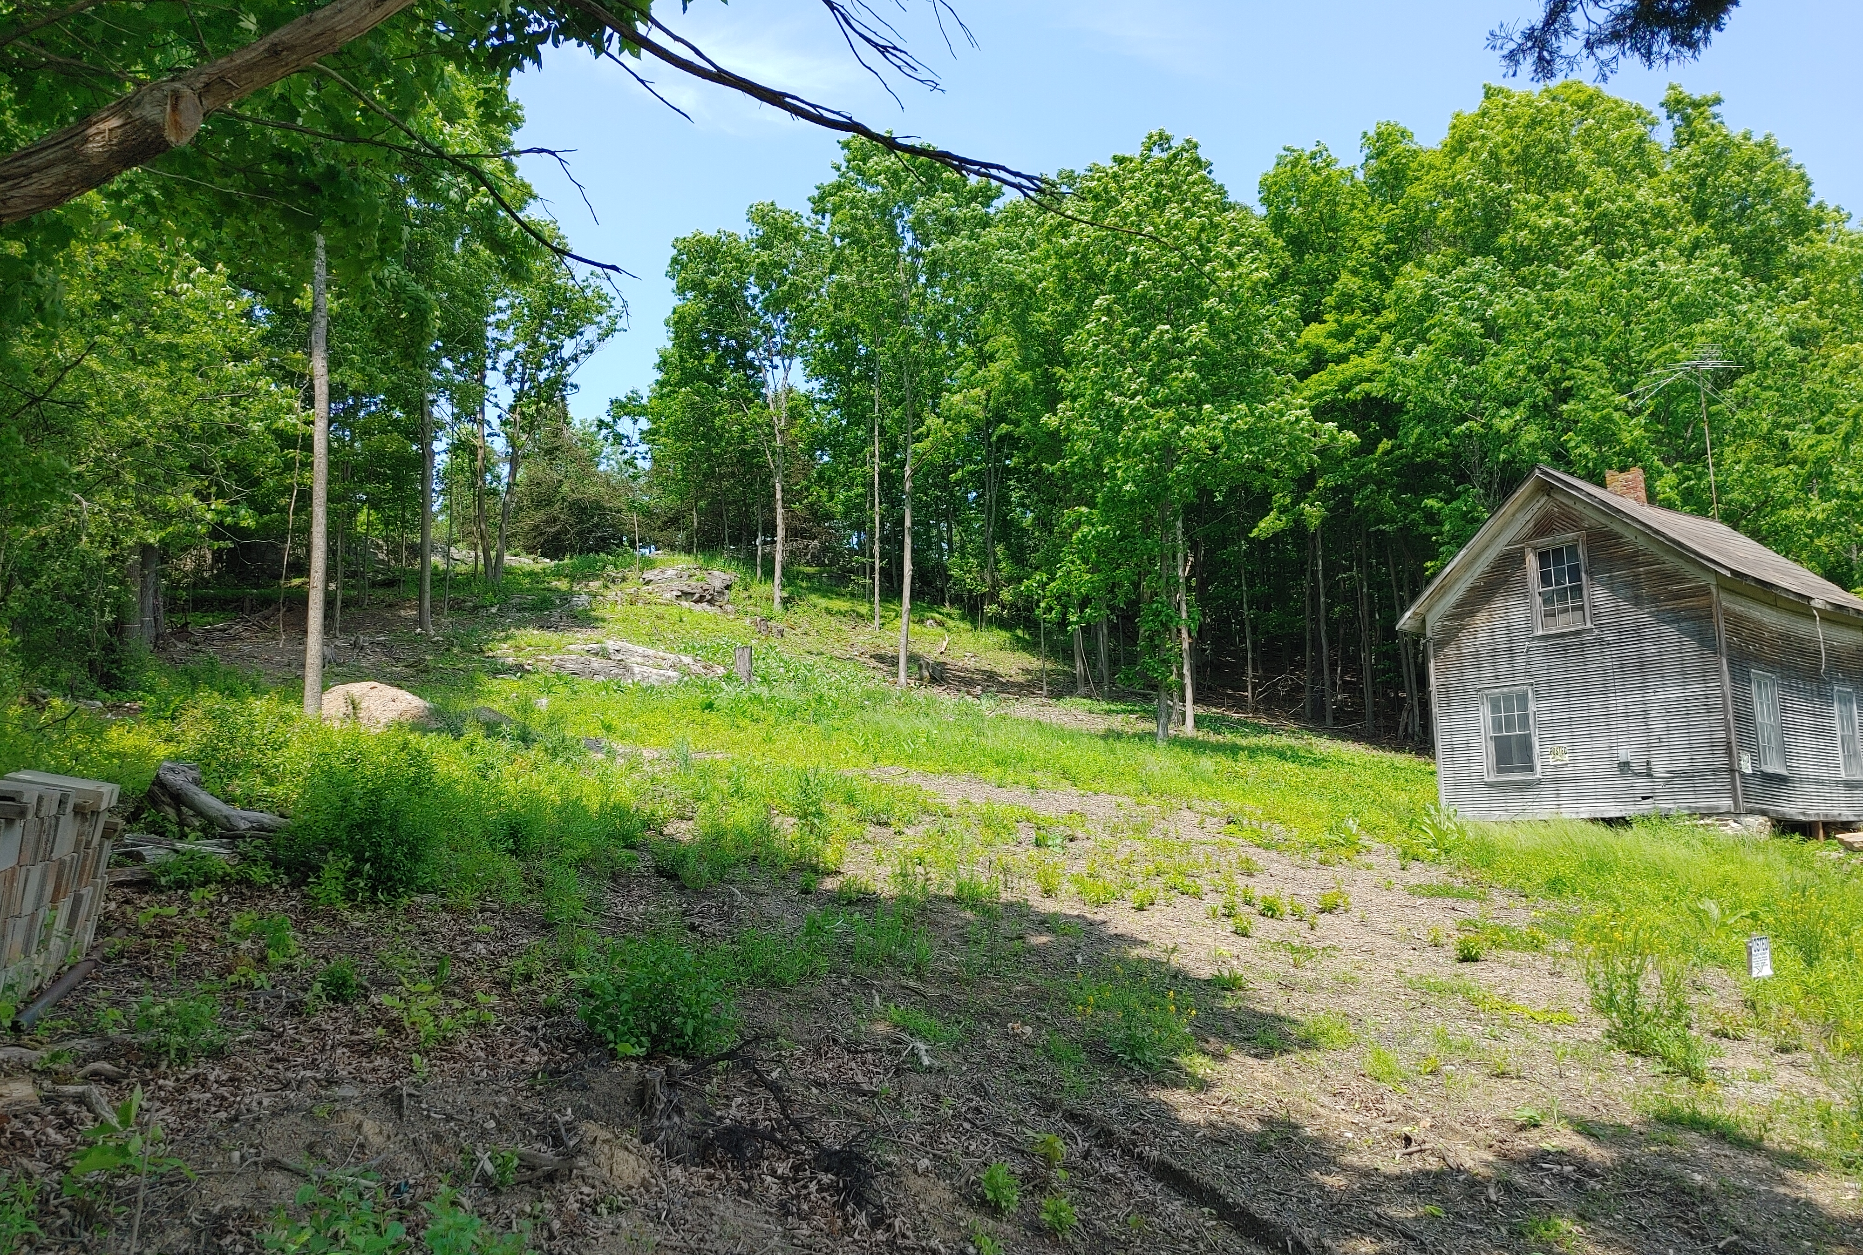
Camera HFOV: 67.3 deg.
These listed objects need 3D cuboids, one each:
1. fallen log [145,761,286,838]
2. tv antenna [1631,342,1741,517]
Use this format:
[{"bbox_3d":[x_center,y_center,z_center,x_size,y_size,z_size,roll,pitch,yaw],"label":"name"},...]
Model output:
[{"bbox_3d":[-5.742,1.416,11.300,1.200,0.600,0.450,-1,-10,6],"label":"fallen log"},{"bbox_3d":[14.864,-3.665,27.246,2.300,3.400,1.700,-2,-10,9],"label":"tv antenna"}]

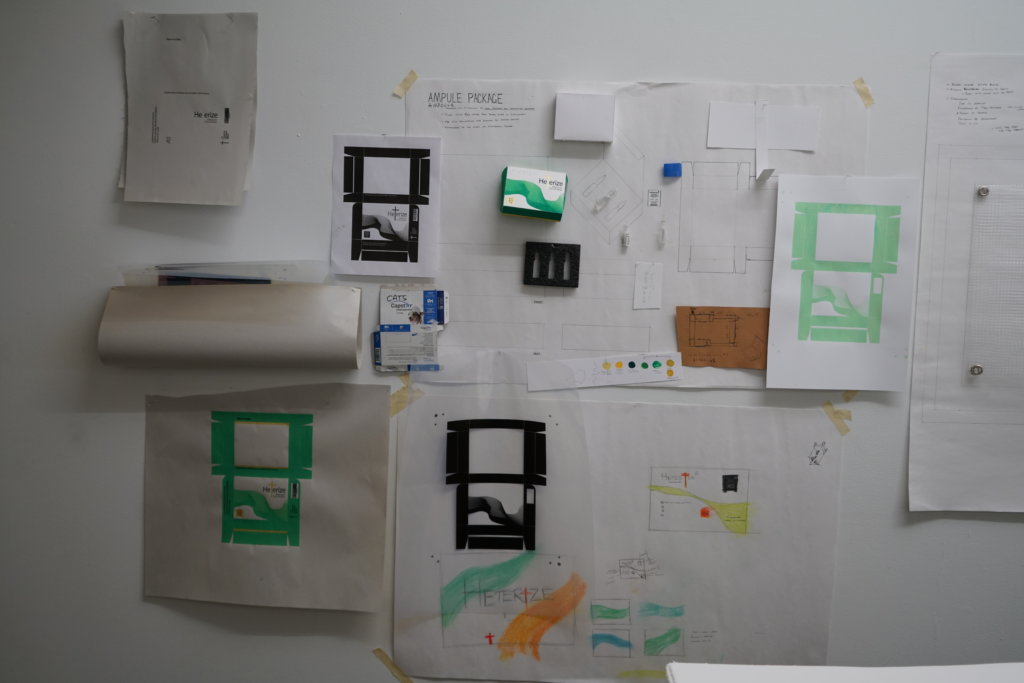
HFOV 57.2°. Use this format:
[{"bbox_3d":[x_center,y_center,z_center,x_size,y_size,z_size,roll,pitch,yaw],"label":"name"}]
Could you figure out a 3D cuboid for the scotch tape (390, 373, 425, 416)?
[{"bbox_3d":[-0.217,0.109,1.933,0.073,0.089,0.007,2,6,2],"label":"scotch tape"}]

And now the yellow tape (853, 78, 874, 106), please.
[{"bbox_3d":[0.691,-0.488,1.844,0.019,0.057,0.005,-25,5,4],"label":"yellow tape"}]

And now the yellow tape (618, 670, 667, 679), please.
[{"bbox_3d":[0.282,0.702,1.979,0.111,0.017,0.005,1,6,2],"label":"yellow tape"}]

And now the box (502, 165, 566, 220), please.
[{"bbox_3d":[0.045,-0.291,1.852,0.117,0.091,0.026,8,-21,-2],"label":"box"}]

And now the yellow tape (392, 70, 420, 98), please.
[{"bbox_3d":[-0.212,-0.513,1.870,0.019,0.061,0.005,34,6,-2],"label":"yellow tape"}]

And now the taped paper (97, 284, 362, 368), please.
[{"bbox_3d":[-0.565,-0.029,1.891,0.519,0.158,0.085,1,6,2],"label":"taped paper"}]

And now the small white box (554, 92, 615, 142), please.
[{"bbox_3d":[0.144,-0.441,1.857,0.114,0.088,0.024,2,6,2],"label":"small white box"}]

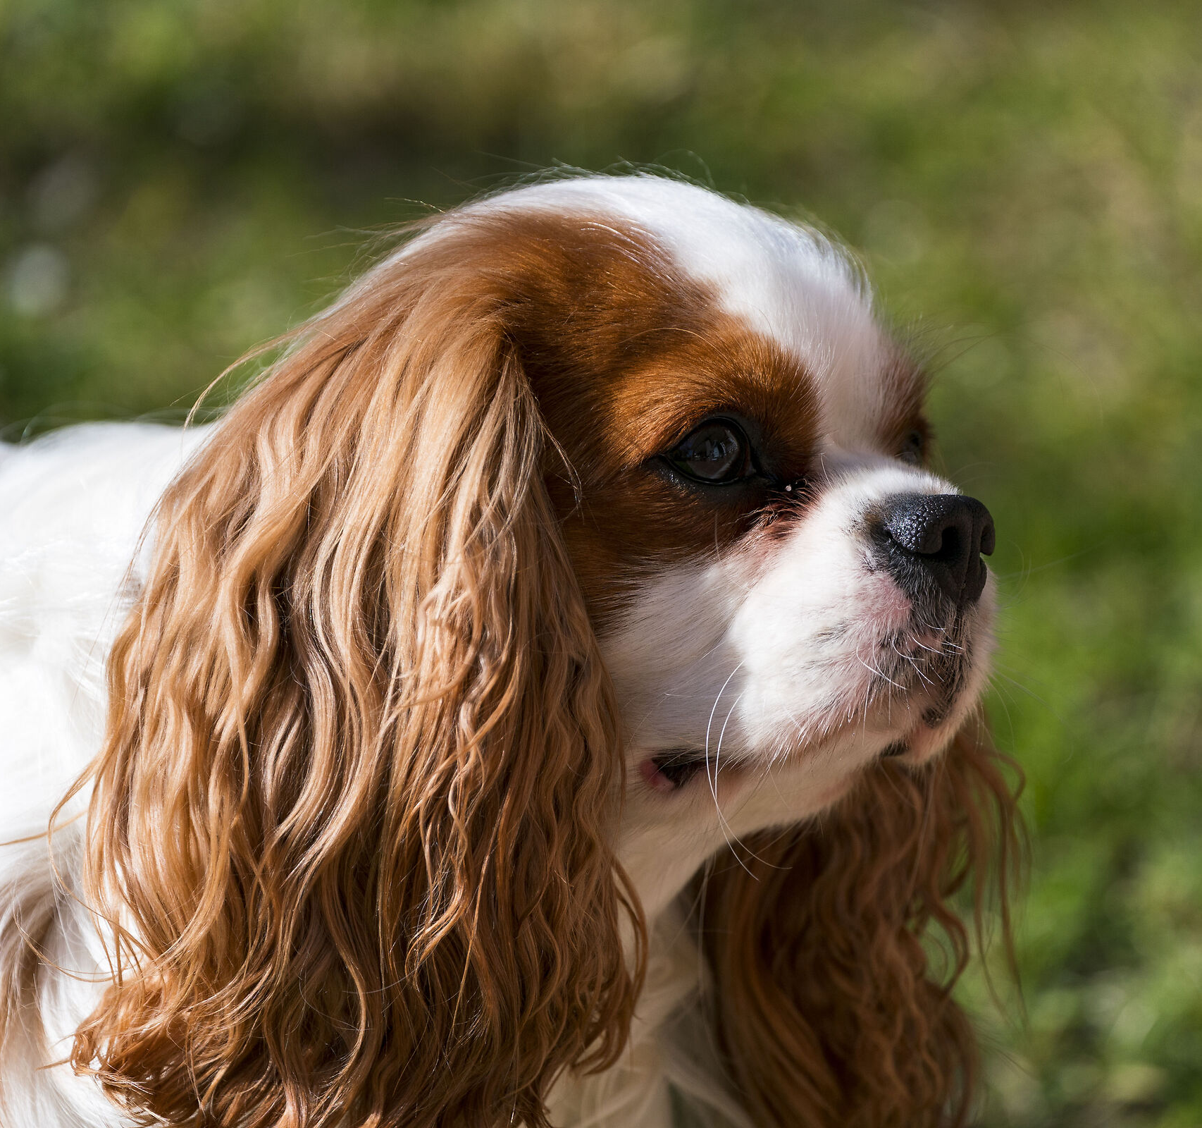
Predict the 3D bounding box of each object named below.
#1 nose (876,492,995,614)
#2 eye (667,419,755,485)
[{"bbox_3d":[0.074,-0.003,3.596,0.019,0.025,0.029,6,12,44],"label":"nose"},{"bbox_3d":[0.024,-0.025,3.604,0.018,0.015,0.010,-6,5,-26],"label":"eye"}]

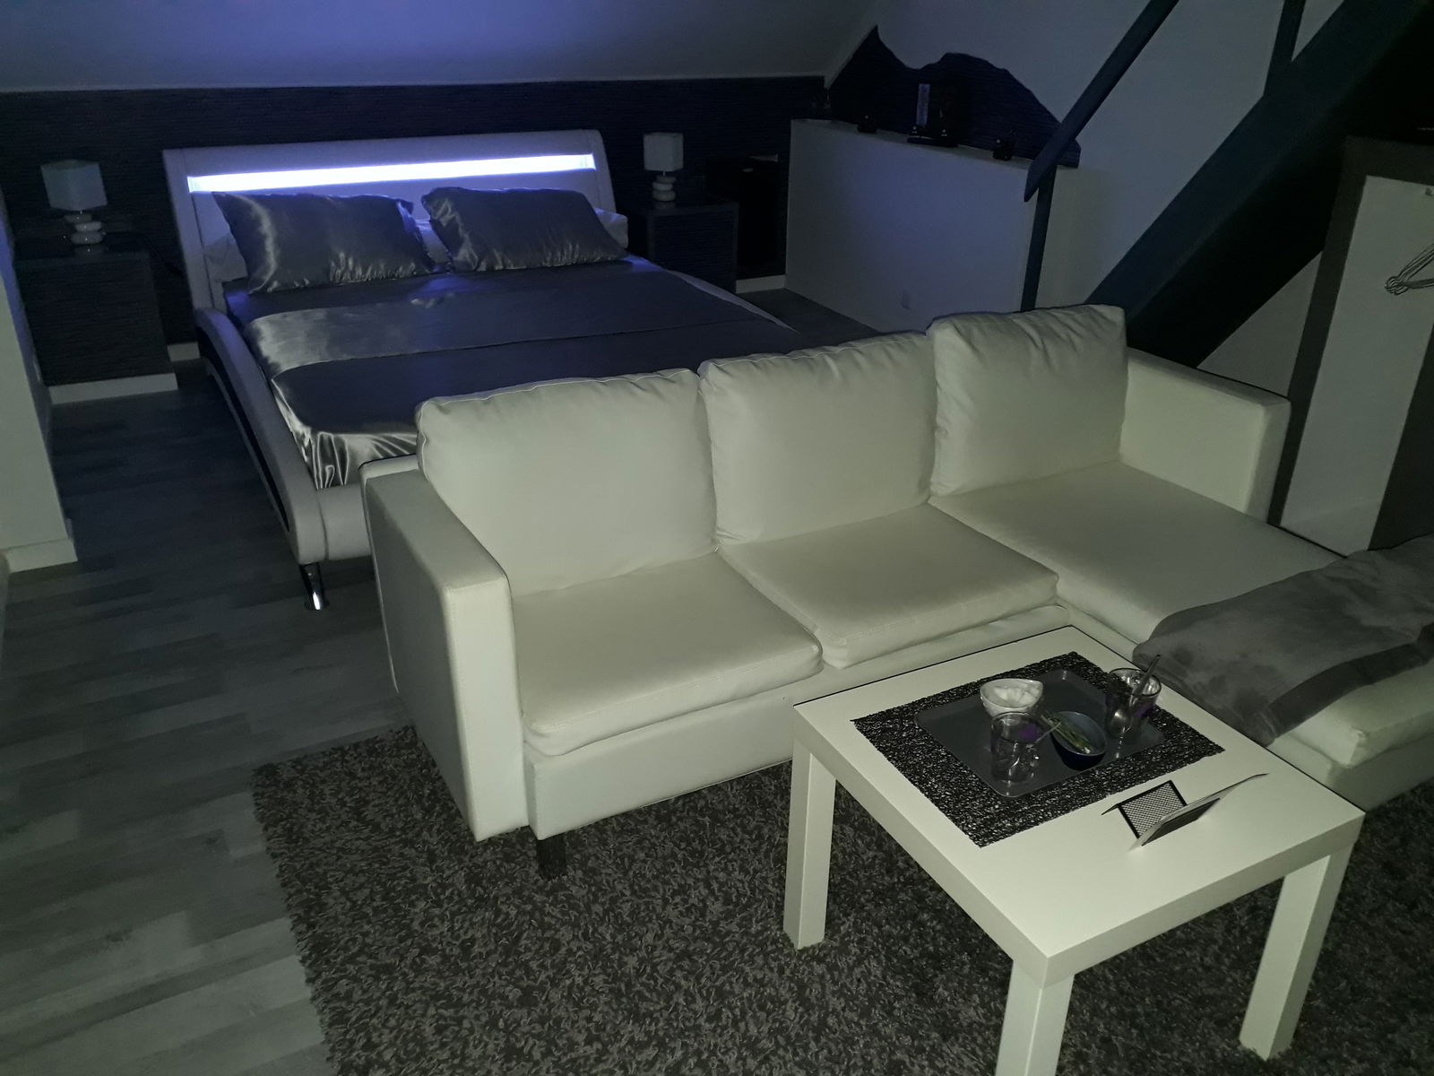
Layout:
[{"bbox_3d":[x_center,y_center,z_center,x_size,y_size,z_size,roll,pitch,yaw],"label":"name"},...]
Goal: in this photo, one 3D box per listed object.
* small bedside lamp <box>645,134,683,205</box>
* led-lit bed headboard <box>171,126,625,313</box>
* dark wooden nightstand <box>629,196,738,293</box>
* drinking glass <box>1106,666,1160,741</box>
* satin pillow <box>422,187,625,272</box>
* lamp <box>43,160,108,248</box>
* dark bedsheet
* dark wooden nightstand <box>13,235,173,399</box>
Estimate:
[{"bbox_3d":[-0.246,-1.767,5.349,0.147,0.302,0.147,12,28,23],"label":"small bedside lamp"},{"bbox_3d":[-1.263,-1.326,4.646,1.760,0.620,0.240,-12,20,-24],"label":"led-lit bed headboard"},{"bbox_3d":[-0.205,-1.374,5.508,0.475,0.546,0.430,-12,28,-24],"label":"dark wooden nightstand"},{"bbox_3d":[0.597,0.243,1.619,0.077,0.086,0.077,0,26,0],"label":"drinking glass"},{"bbox_3d":[-0.804,-1.290,4.644,0.680,0.160,0.420,-12,73,-24],"label":"satin pillow"},{"bbox_3d":[-2.442,-1.277,4.291,0.147,0.302,0.147,12,28,23],"label":"lamp"},{"bbox_3d":[-0.754,-0.697,3.880,1.630,0.190,1.950,-12,28,-24],"label":"dark bedsheet"},{"bbox_3d":[-2.466,-0.878,4.440,0.467,0.544,0.440,-12,28,-24],"label":"dark wooden nightstand"}]

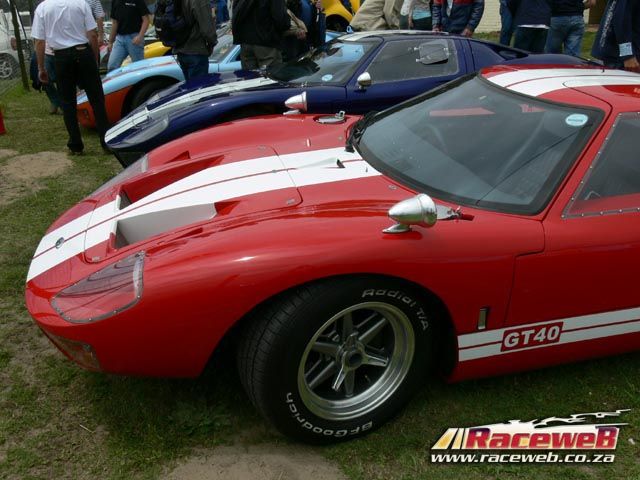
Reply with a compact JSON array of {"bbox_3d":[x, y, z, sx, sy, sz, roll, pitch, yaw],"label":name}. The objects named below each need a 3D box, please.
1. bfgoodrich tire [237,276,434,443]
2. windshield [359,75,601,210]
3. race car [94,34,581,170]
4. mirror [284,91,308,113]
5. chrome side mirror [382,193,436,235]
[{"bbox_3d":[0.077,0.356,2.152,0.640,0.640,0.230,-12,24,-23],"label":"bfgoodrich tire"},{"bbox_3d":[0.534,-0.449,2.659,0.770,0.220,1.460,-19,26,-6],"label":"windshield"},{"bbox_3d":[0.354,-1.164,5.383,4.150,1.030,1.780,-10,23,-16],"label":"race car"},{"bbox_3d":[-0.122,-0.697,3.280,0.130,0.110,0.100,-2,24,-2],"label":"mirror"},{"bbox_3d":[0.248,-0.075,1.835,0.135,0.110,0.100,-12,26,-24],"label":"chrome side mirror"}]

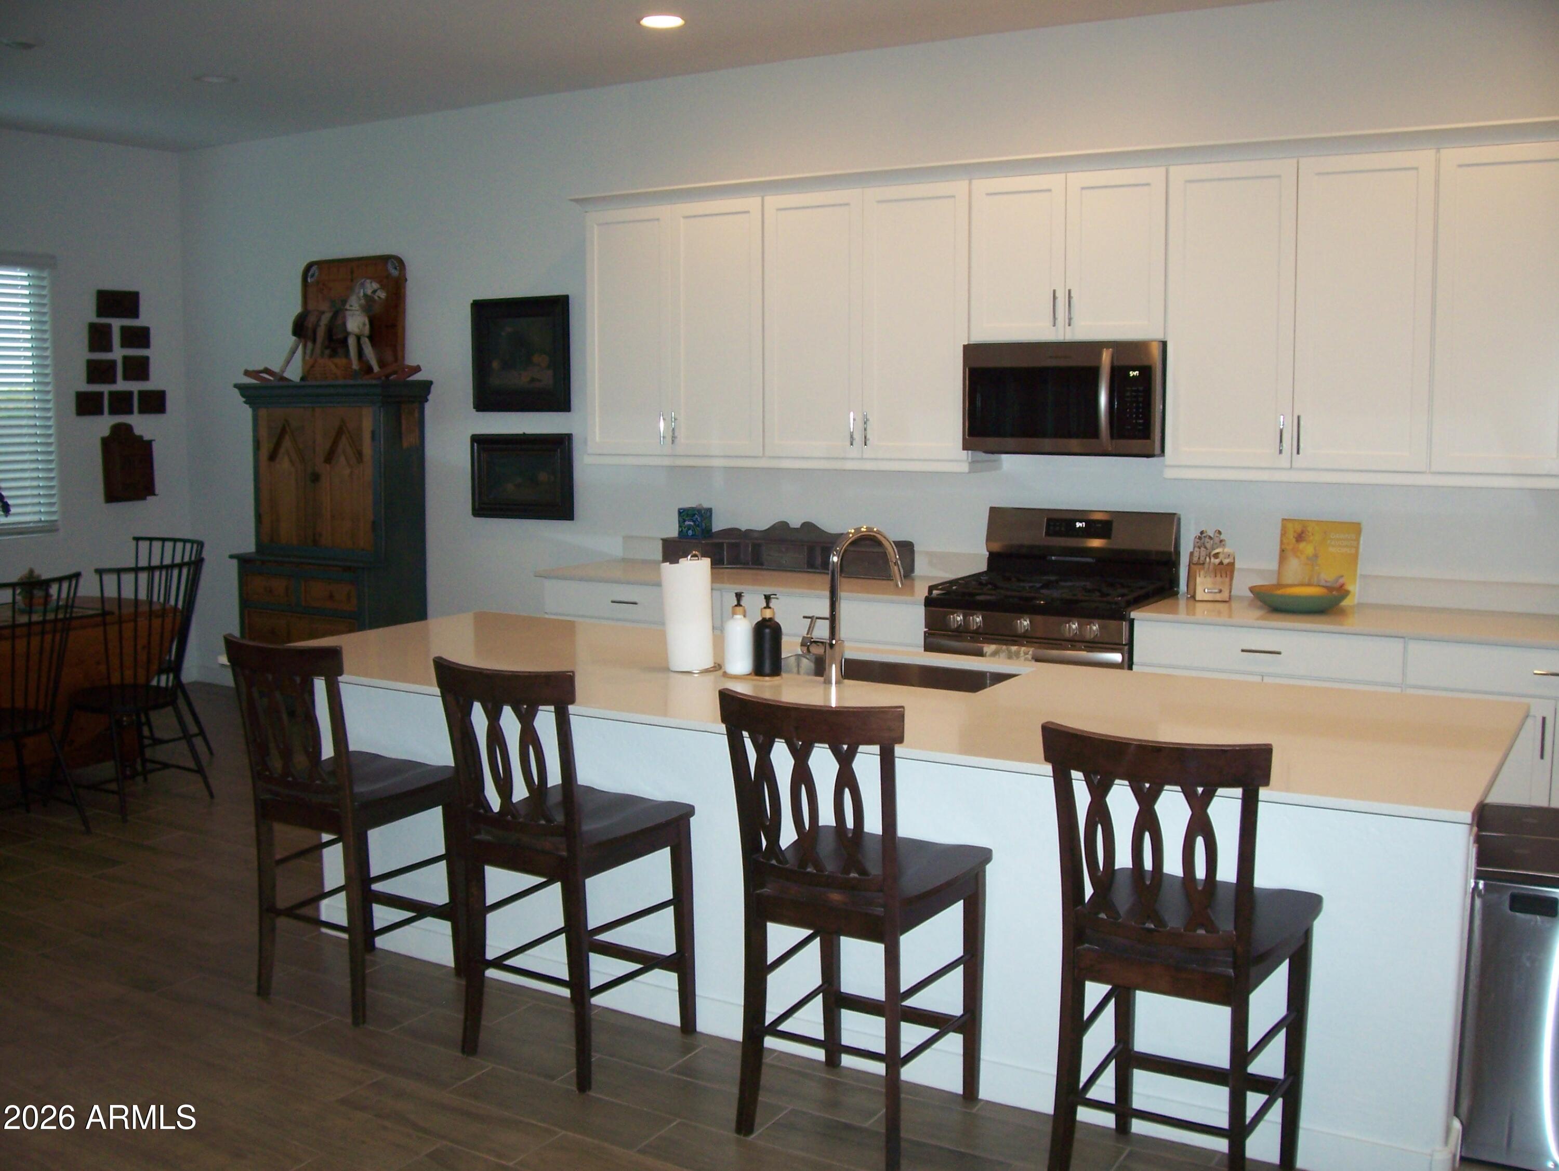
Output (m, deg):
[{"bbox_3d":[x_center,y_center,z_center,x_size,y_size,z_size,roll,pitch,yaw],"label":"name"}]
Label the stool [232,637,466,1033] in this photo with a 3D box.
[{"bbox_3d":[-1.169,0.620,4.150,0.460,1.020,0.530,4,8,31],"label":"stool"}]

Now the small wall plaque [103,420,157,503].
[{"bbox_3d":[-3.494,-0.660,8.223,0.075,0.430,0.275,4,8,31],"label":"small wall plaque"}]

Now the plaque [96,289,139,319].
[{"bbox_3d":[-3.562,-1.511,8.258,0.025,0.152,0.277,4,7,31],"label":"plaque"}]

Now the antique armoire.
[{"bbox_3d":[-2.296,-0.173,7.815,1.090,1.723,0.450,4,7,31],"label":"antique armoire"}]

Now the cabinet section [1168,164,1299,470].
[{"bbox_3d":[1.636,-0.946,5.450,0.449,1.053,0.320,4,8,30],"label":"cabinet section"}]

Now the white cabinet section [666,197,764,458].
[{"bbox_3d":[-0.190,-1.075,6.498,0.454,1.053,0.320,4,8,30],"label":"white cabinet section"}]

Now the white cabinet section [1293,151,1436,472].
[{"bbox_3d":[2.013,-0.914,5.229,0.447,1.053,0.320,4,8,30],"label":"white cabinet section"}]

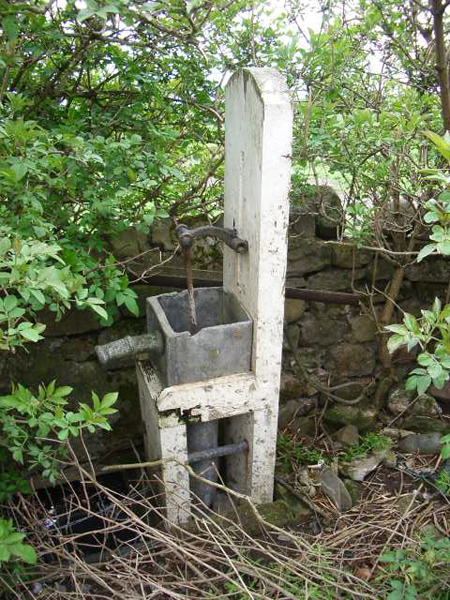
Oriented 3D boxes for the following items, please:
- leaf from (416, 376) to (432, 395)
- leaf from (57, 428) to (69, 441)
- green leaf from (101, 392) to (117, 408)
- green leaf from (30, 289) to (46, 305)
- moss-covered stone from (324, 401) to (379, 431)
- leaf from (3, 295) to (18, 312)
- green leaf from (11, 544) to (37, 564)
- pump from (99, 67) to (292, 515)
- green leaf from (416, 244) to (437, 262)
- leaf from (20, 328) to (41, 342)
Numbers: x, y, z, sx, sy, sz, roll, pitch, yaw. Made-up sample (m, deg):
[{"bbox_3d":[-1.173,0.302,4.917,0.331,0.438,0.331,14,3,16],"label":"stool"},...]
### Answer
[{"bbox_3d":[0.663,0.280,2.000,0.043,0.012,0.068,26,70,26],"label":"leaf"},{"bbox_3d":[-0.521,0.432,1.950,0.032,0.012,0.042,34,58,10],"label":"leaf"},{"bbox_3d":[-0.371,0.323,1.950,0.035,0.012,0.068,41,63,15],"label":"green leaf"},{"bbox_3d":[-0.584,-0.011,1.900,0.064,0.012,0.031,43,64,7],"label":"green leaf"},{"bbox_3d":[0.559,0.510,2.680,0.220,0.110,0.150,-9,26,-19],"label":"moss-covered stone"},{"bbox_3d":[-0.670,0.009,1.900,0.041,0.012,0.051,2,66,-15],"label":"leaf"},{"bbox_3d":[-0.580,0.734,1.750,0.083,0.012,0.054,30,51,10],"label":"green leaf"},{"bbox_3d":[-0.141,0.046,2.024,0.587,1.525,0.299,-9,26,-19],"label":"pump"},{"bbox_3d":[0.664,-0.152,2.000,0.079,0.012,0.036,-39,65,-3],"label":"green leaf"},{"bbox_3d":[-0.595,0.111,1.850,0.061,0.012,0.037,30,61,2],"label":"leaf"}]

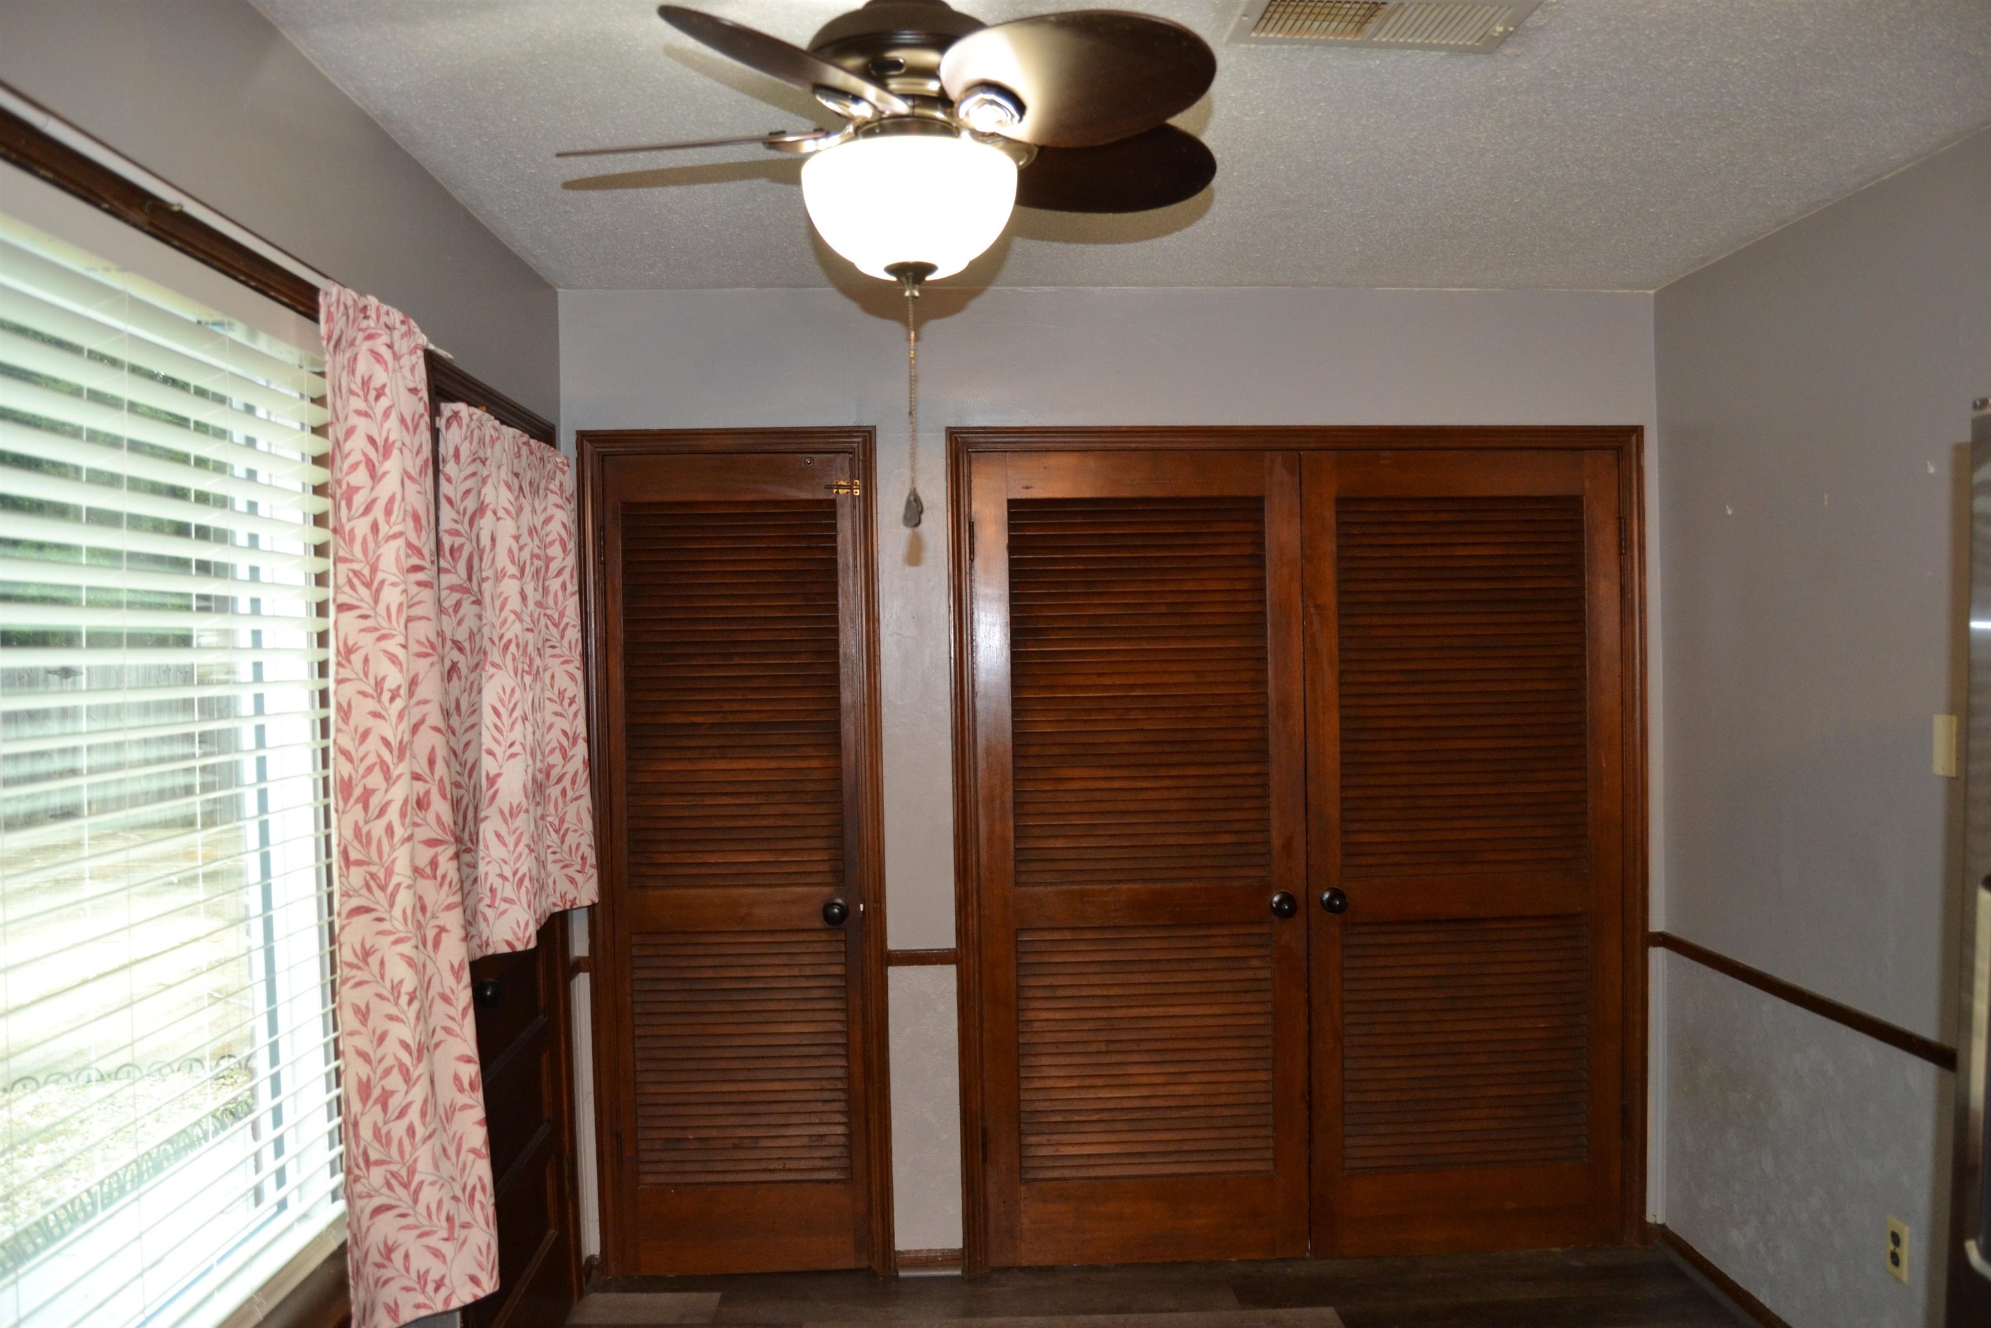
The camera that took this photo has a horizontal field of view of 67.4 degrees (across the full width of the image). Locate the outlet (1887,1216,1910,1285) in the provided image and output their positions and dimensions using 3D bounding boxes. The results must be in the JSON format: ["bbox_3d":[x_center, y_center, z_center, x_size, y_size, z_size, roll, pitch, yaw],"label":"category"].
[{"bbox_3d":[1.745,1.135,2.889,0.010,0.115,0.070,-1,1,-3],"label":"outlet"}]

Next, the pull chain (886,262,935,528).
[{"bbox_3d":[-0.104,-0.332,1.850,0.055,0.328,0.050,-1,1,-3],"label":"pull chain"}]

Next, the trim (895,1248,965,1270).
[{"bbox_3d":[-0.164,1.475,3.703,0.175,0.052,0.016,-1,1,-3],"label":"trim"}]

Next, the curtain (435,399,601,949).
[{"bbox_3d":[-0.945,0.046,3.025,0.090,1.020,0.860,-1,1,-3],"label":"curtain"}]

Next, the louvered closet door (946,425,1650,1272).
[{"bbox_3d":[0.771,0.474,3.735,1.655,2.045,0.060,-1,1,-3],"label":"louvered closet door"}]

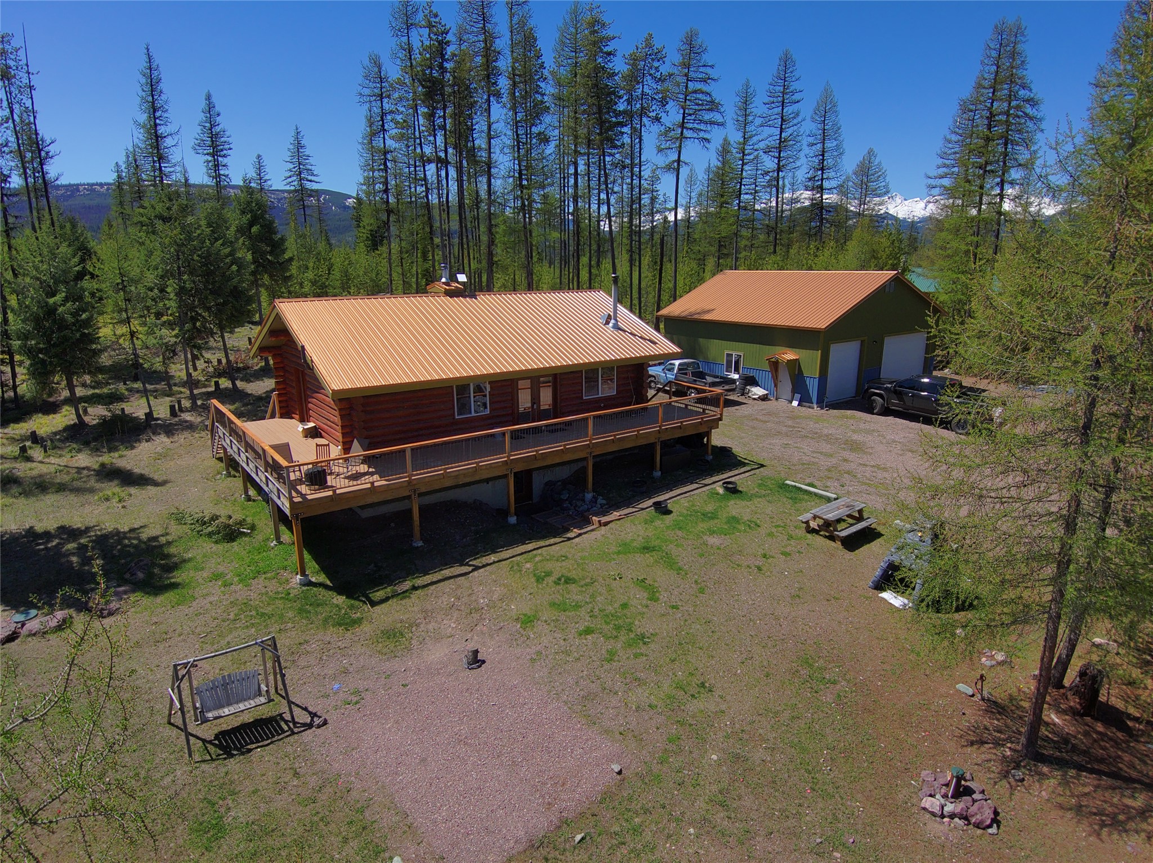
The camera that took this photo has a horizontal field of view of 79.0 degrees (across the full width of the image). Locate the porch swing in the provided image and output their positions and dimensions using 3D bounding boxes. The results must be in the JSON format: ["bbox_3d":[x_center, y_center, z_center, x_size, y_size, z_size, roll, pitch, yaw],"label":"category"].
[{"bbox_3d":[-6.377,4.688,12.829,1.820,1.580,1.370,-11,18,-37],"label":"porch swing"}]

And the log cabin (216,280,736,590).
[{"bbox_3d":[-4.185,-1.706,25.780,15.500,6.900,11.750,-10,17,-35],"label":"log cabin"}]

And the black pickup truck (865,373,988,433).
[{"bbox_3d":[15.656,-1.396,30.899,2.030,1.940,5.900,-11,19,-37],"label":"black pickup truck"}]

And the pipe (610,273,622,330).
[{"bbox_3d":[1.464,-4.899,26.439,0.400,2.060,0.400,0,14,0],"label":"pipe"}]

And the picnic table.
[{"bbox_3d":[7.699,2.648,20.566,1.830,0.760,1.480,-11,18,-37],"label":"picnic table"}]

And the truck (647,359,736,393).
[{"bbox_3d":[5.885,-2.808,36.771,1.960,1.850,5.400,-8,16,-30],"label":"truck"}]

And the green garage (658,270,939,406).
[{"bbox_3d":[13.556,-6.462,42.564,12.808,6.516,11.735,-11,18,-37],"label":"green garage"}]

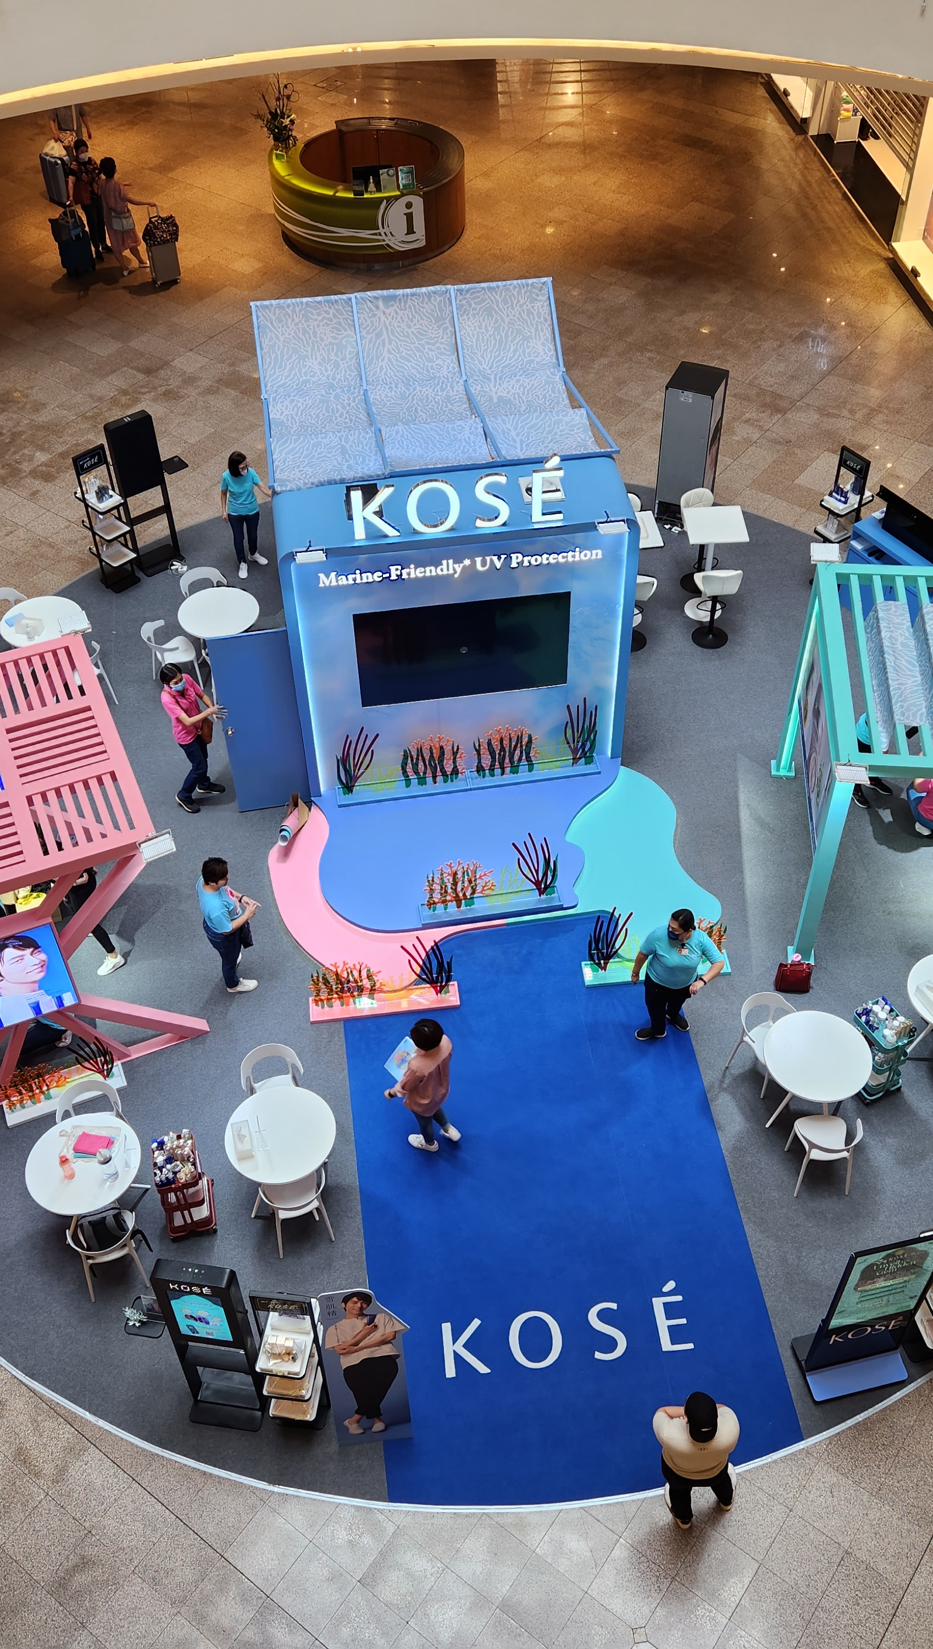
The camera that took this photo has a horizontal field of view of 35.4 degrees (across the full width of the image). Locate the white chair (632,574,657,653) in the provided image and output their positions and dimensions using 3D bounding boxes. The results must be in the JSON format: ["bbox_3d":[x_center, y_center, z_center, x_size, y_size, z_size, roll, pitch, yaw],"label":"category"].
[{"bbox_3d":[1.668,-2.208,14.771,0.460,0.960,0.460,3,48,5],"label":"white chair"}]

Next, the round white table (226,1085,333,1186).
[{"bbox_3d":[-1.324,2.467,10.707,0.800,0.740,0.800,-2,47,0],"label":"round white table"}]

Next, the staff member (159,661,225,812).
[{"bbox_3d":[-2.486,-0.830,13.367,0.530,1.640,0.500,32,55,28],"label":"staff member"}]

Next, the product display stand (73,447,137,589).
[{"bbox_3d":[-3.860,-3.271,15.672,0.380,1.660,0.450,-34,55,-27],"label":"product display stand"}]

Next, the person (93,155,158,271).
[{"bbox_3d":[-4.774,-8.661,20.796,0.520,1.570,0.520,-24,51,-20],"label":"person"}]

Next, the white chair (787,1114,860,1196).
[{"bbox_3d":[2.697,2.439,11.023,0.510,0.740,0.490,-3,46,-1],"label":"white chair"}]

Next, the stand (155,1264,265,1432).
[{"bbox_3d":[-1.620,3.276,9.299,0.480,1.840,0.400,5,47,7],"label":"stand"}]

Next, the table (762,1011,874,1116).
[{"bbox_3d":[2.655,1.982,11.223,0.805,0.740,0.805,-1,47,1],"label":"table"}]

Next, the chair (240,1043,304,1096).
[{"bbox_3d":[-1.408,2.058,11.085,0.520,0.740,0.490,-12,48,-9],"label":"chair"}]

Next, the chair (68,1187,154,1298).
[{"bbox_3d":[-2.595,3.058,10.609,0.510,0.740,0.490,-12,47,-10],"label":"chair"}]

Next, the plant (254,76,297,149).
[{"bbox_3d":[-2.818,-10.406,21.393,0.560,0.980,0.540,-2,46,0],"label":"plant"}]

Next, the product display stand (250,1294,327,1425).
[{"bbox_3d":[-1.090,3.377,9.269,0.400,1.620,0.360,5,48,6],"label":"product display stand"}]

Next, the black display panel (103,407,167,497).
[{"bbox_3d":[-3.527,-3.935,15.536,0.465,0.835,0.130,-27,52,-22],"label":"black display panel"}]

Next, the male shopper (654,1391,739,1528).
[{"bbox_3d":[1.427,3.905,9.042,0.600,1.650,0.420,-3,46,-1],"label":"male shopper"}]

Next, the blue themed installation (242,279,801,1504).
[{"bbox_3d":[0.128,-0.631,11.911,3.900,3.100,10.700,-6,48,-4],"label":"blue themed installation"}]

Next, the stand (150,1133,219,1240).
[{"bbox_3d":[-2.102,2.698,10.894,0.350,0.800,0.450,-9,47,-7],"label":"stand"}]

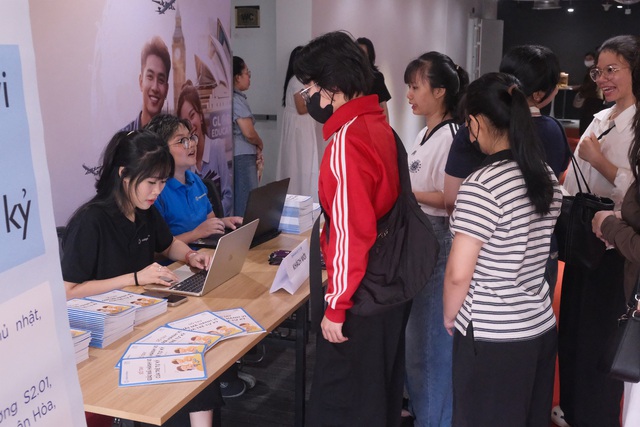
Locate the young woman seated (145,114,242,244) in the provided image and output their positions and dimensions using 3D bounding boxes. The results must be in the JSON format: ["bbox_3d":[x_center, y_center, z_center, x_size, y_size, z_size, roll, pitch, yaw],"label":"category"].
[{"bbox_3d":[-0.611,0.217,3.357,0.620,1.240,0.470,5,13,22],"label":"young woman seated"}]

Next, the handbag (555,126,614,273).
[{"bbox_3d":[0.928,-0.056,2.620,0.240,0.470,0.130,-9,15,-36],"label":"handbag"}]

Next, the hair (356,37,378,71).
[{"bbox_3d":[0.374,-1.324,6.200,0.230,0.300,0.210,-7,14,-31],"label":"hair"}]

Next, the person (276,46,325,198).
[{"bbox_3d":[-0.192,-0.681,6.755,0.420,1.600,0.440,0,12,0],"label":"person"}]

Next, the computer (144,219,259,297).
[{"bbox_3d":[-0.405,0.142,2.604,0.290,0.208,0.304,4,13,18],"label":"computer"}]

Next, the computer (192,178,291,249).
[{"bbox_3d":[-0.337,-0.011,3.206,0.290,0.260,0.360,5,13,21],"label":"computer"}]

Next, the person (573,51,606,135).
[{"bbox_3d":[3.434,-1.203,9.350,0.460,1.570,0.340,9,15,36],"label":"person"}]

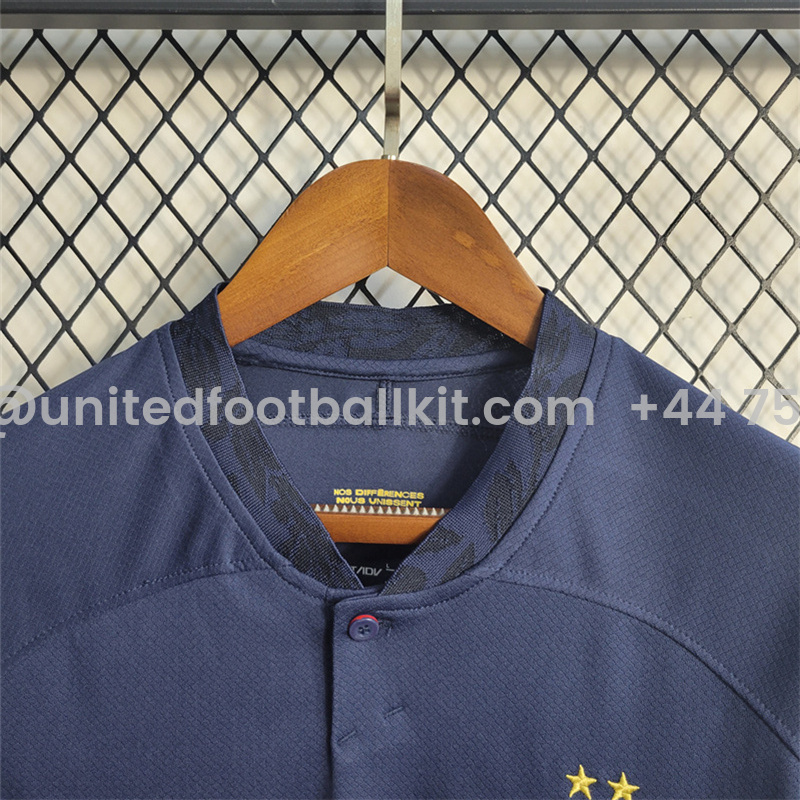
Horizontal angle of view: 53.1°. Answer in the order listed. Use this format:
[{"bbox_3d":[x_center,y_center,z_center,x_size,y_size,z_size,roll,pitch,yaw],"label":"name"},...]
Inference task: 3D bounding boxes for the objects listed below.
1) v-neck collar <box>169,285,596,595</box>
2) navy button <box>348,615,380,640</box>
[{"bbox_3d":[-0.008,0.014,0.362,0.188,0.134,0.070,0,-1,0],"label":"v-neck collar"},{"bbox_3d":[-0.015,0.095,0.335,0.013,0.013,0.003,0,23,-11],"label":"navy button"}]

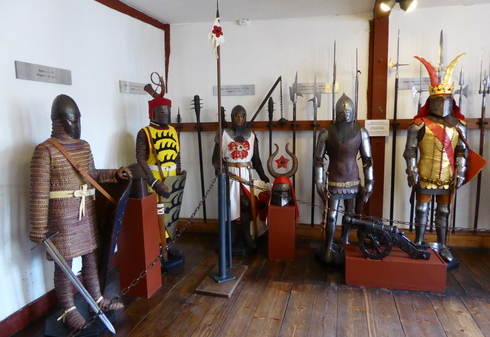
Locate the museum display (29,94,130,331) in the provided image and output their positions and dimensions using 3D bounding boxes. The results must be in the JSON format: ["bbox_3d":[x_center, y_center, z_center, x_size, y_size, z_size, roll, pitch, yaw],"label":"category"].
[{"bbox_3d":[-1.237,0.334,2.641,0.600,1.780,0.640,2,9,24],"label":"museum display"}]

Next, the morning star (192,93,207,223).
[{"bbox_3d":[-0.601,-0.107,4.652,0.150,1.752,0.150,-1,8,15],"label":"morning star"}]

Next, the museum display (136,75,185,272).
[{"bbox_3d":[-0.901,0.132,3.773,0.560,1.832,0.460,-8,11,-40],"label":"museum display"}]

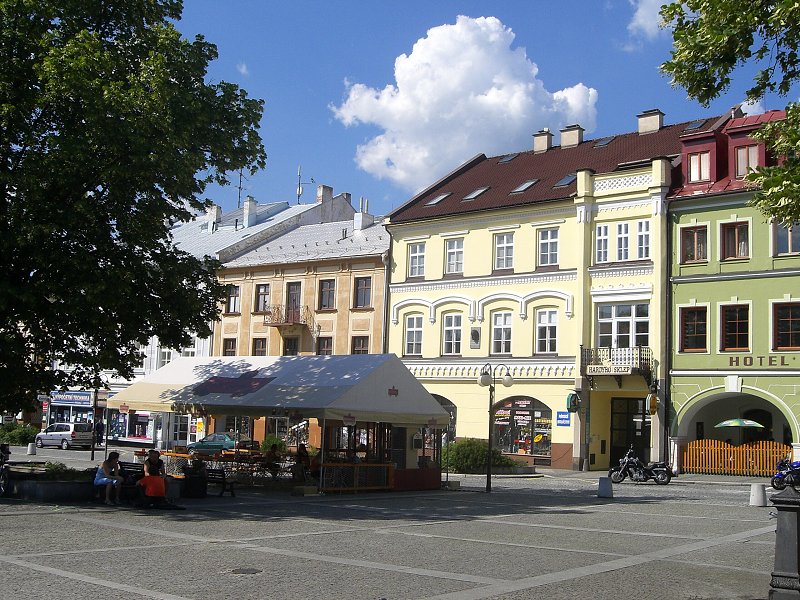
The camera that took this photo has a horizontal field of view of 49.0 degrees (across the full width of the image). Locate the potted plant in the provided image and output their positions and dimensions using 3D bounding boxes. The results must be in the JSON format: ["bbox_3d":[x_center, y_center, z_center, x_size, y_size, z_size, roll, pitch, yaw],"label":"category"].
[{"bbox_3d":[-7.867,4.260,20.500,1.900,0.860,1.400,2,-7,0],"label":"potted plant"}]

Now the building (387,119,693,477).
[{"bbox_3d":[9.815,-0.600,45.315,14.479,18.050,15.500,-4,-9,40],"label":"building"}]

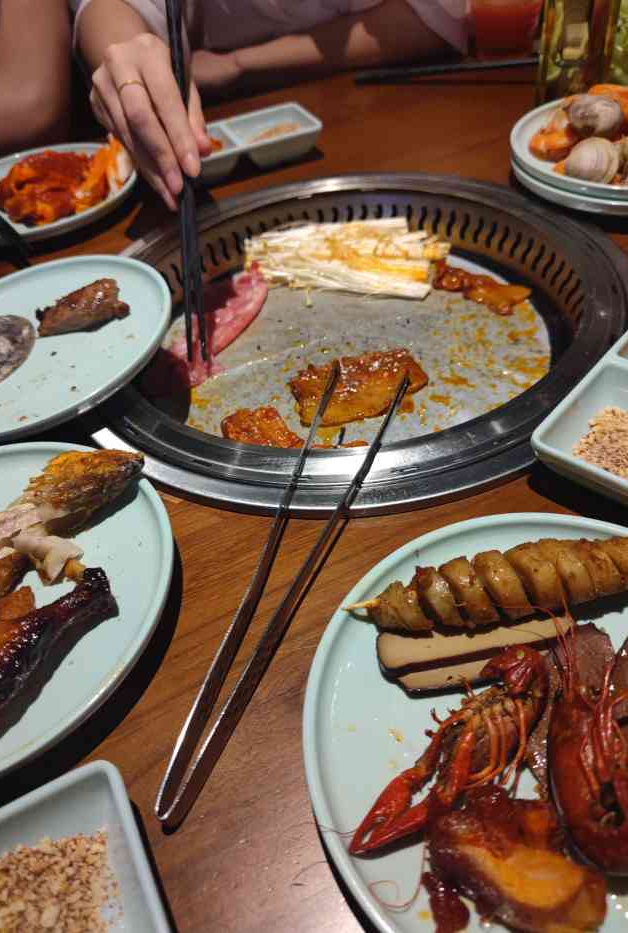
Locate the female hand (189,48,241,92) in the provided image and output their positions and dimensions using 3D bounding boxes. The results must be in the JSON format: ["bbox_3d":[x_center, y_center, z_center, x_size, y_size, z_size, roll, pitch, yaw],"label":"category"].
[{"bbox_3d":[-0.130,-0.471,0.800,0.115,0.050,0.075,-17,46,-8],"label":"female hand"}]

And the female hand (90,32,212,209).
[{"bbox_3d":[-0.112,-0.237,0.460,0.072,0.108,0.075,-19,30,-3],"label":"female hand"}]

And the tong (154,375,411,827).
[{"bbox_3d":[-0.010,0.038,0.329,0.052,0.017,0.265,11,51,19],"label":"tong"}]

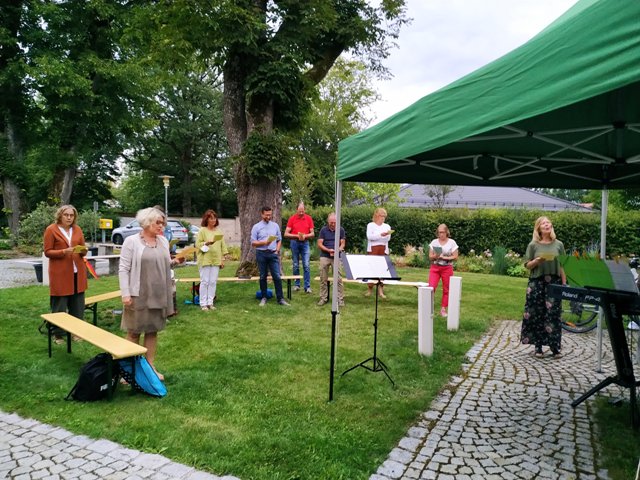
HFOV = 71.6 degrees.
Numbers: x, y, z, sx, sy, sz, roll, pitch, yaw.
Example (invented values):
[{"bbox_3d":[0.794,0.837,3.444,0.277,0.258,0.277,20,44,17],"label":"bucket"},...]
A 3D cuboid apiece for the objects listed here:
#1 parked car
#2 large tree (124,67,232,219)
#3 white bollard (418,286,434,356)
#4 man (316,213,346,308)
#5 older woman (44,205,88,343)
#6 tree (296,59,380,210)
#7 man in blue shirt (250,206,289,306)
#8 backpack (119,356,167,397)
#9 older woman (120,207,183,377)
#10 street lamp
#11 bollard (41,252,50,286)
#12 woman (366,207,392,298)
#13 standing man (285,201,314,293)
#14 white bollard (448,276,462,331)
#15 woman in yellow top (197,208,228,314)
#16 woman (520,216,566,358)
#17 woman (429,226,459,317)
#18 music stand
[{"bbox_3d":[-9.126,-0.533,23.658,4.250,1.450,1.780,3,4,30],"label":"parked car"},{"bbox_3d":[-9.999,-6.188,31.660,8.000,11.800,7.600,1,3,0],"label":"large tree"},{"bbox_3d":[1.270,0.964,5.235,0.160,0.800,0.160,2,4,25],"label":"white bollard"},{"bbox_3d":[0.220,0.333,8.102,0.540,1.670,0.420,1,3,0],"label":"man"},{"bbox_3d":[-3.139,0.418,5.459,0.510,1.670,0.400,-2,4,-43],"label":"older woman"},{"bbox_3d":[1.036,-5.442,27.683,5.800,11.000,5.600,1,3,0],"label":"tree"},{"bbox_3d":[-0.922,0.276,8.049,0.580,1.770,0.480,-1,4,-23],"label":"man in blue shirt"},{"bbox_3d":[-1.610,1.225,4.030,0.420,0.350,0.250,2,3,30],"label":"backpack"},{"bbox_3d":[-1.647,0.534,4.309,0.470,1.660,0.510,3,4,42],"label":"older woman"},{"bbox_3d":[-7.748,-1.374,22.409,0.780,3.740,0.780,1,3,0],"label":"street lamp"},{"bbox_3d":[-6.203,0.663,10.081,0.170,0.770,0.170,2,3,27],"label":"bollard"},{"bbox_3d":[1.149,0.258,8.459,0.520,1.690,0.440,0,3,-6],"label":"woman"},{"bbox_3d":[-0.417,0.164,9.206,0.600,1.800,0.420,0,3,-5],"label":"standing man"},{"bbox_3d":[1.942,0.921,6.431,0.155,0.775,0.155,2,3,27],"label":"white bollard"},{"bbox_3d":[-1.838,0.326,7.503,0.500,1.630,0.400,-1,4,-30],"label":"woman in yellow top"},{"bbox_3d":[2.651,0.551,5.239,0.510,1.660,0.400,1,3,16],"label":"woman"},{"bbox_3d":[2.065,0.491,7.406,0.490,1.540,0.360,1,3,15],"label":"woman"},{"bbox_3d":[0.515,0.774,4.475,0.550,1.250,0.450,0,3,-17],"label":"music stand"}]

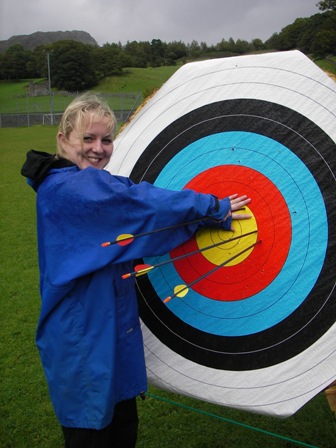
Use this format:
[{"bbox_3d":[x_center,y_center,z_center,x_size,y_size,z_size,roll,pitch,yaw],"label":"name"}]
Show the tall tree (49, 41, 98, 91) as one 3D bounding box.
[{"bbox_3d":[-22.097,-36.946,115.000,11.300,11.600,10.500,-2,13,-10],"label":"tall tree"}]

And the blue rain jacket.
[{"bbox_3d":[-0.125,0.199,1.739,0.640,0.890,0.480,3,13,15],"label":"blue rain jacket"}]

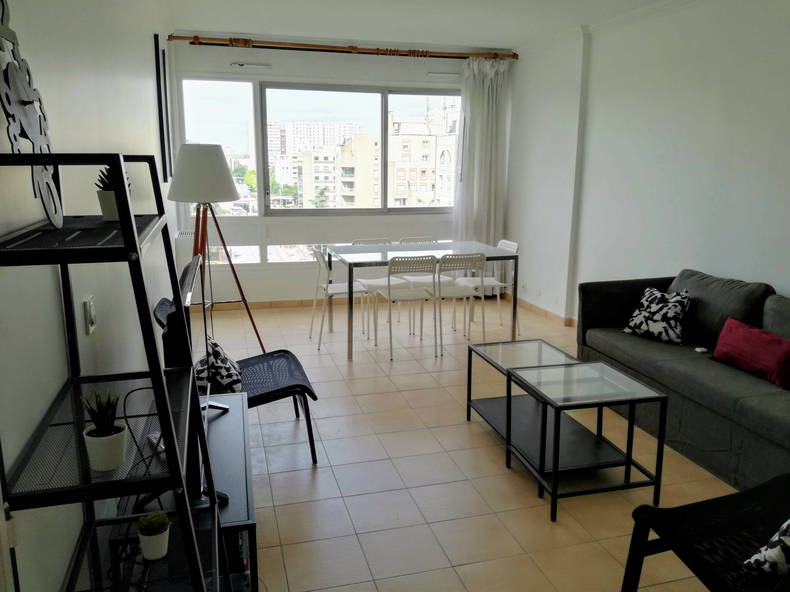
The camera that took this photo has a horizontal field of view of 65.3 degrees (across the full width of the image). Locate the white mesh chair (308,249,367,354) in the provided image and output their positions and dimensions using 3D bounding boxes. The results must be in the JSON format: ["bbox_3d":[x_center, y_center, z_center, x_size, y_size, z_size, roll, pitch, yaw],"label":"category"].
[{"bbox_3d":[-0.439,-0.001,5.036,0.480,0.775,0.400,-4,13,-17],"label":"white mesh chair"}]

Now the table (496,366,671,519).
[{"bbox_3d":[0.828,0.624,2.762,0.500,0.500,0.495,-3,12,-13],"label":"table"}]

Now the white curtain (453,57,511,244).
[{"bbox_3d":[0.927,-1.194,6.456,0.600,2.460,0.160,-3,12,-15],"label":"white curtain"}]

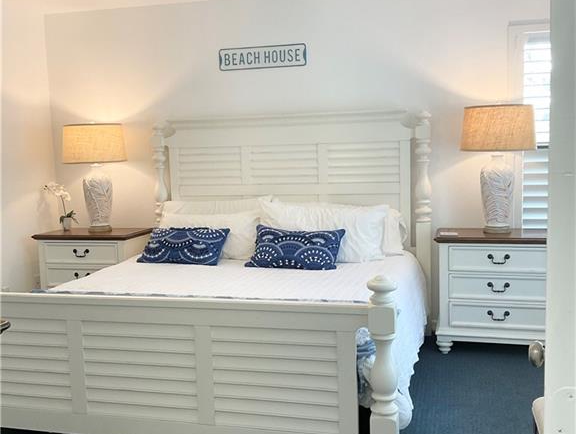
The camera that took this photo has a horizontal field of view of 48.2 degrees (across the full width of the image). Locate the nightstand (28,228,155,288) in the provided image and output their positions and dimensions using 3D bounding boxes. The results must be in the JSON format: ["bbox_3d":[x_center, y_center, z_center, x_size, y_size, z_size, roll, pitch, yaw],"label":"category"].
[{"bbox_3d":[-1.431,0.486,4.880,0.777,0.736,0.473,0,7,16],"label":"nightstand"}]

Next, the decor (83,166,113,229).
[{"bbox_3d":[-1.441,-0.140,4.902,0.232,0.507,0.232,0,7,16],"label":"decor"}]

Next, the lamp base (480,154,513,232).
[{"bbox_3d":[1.349,-0.152,4.155,0.227,0.511,0.227,0,7,16],"label":"lamp base"}]

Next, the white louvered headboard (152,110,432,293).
[{"bbox_3d":[-0.012,0.029,4.691,2.055,1.515,0.121,0,7,16],"label":"white louvered headboard"}]

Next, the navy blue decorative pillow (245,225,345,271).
[{"bbox_3d":[0.048,0.179,3.806,0.545,0.125,0.314,0,45,16],"label":"navy blue decorative pillow"}]

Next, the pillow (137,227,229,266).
[{"bbox_3d":[-0.656,0.177,4.067,0.550,0.125,0.304,0,45,16],"label":"pillow"}]

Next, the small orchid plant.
[{"bbox_3d":[-1.775,-0.079,5.052,0.290,0.372,0.183,0,7,16],"label":"small orchid plant"}]

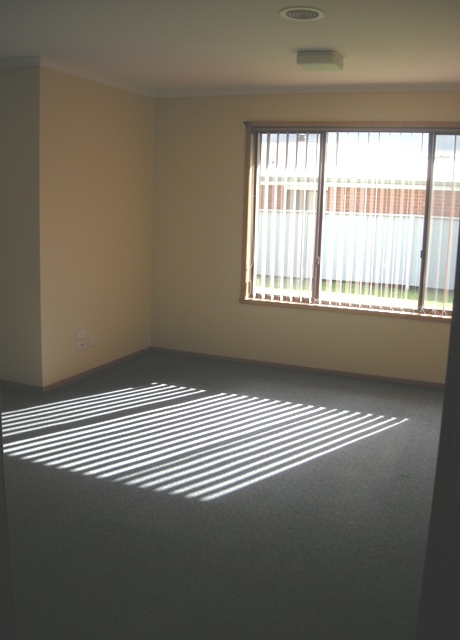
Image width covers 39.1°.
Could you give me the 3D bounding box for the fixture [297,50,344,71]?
[{"bbox_3d":[0.584,-1.666,4.150,0.240,0.080,0.235,6,11,22],"label":"fixture"}]

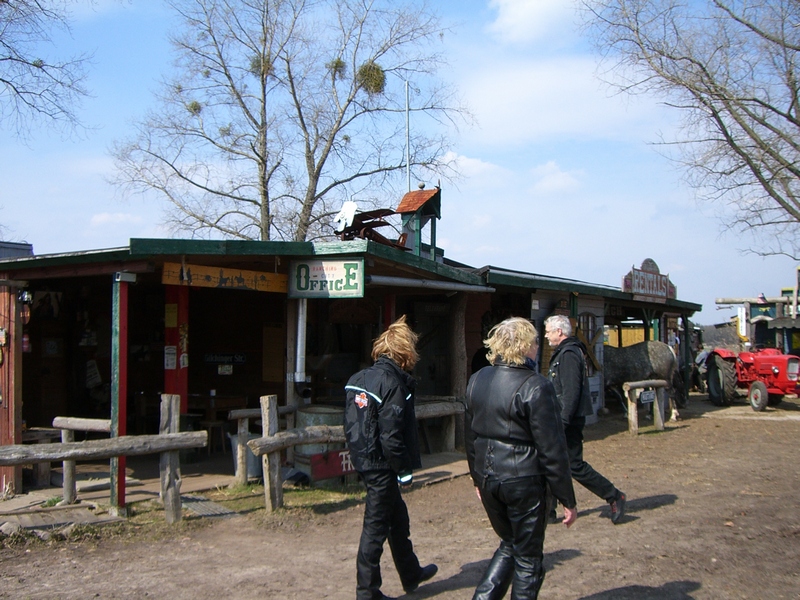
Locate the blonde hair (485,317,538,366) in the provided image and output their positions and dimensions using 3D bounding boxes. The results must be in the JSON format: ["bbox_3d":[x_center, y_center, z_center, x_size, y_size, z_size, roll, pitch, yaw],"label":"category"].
[{"bbox_3d":[0.578,0.215,4.550,0.250,0.260,0.240,-1,-3,30],"label":"blonde hair"}]

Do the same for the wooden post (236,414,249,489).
[{"bbox_3d":[-1.677,1.613,9.350,0.110,0.760,0.110,0,-2,0],"label":"wooden post"}]

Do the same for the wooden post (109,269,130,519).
[{"bbox_3d":[-2.505,0.838,7.870,0.100,2.150,0.100,-2,-3,33],"label":"wooden post"}]

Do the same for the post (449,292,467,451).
[{"bbox_3d":[0.766,0.953,11.700,0.210,2.120,0.210,-1,-3,32],"label":"post"}]

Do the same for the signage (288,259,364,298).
[{"bbox_3d":[-0.745,-0.215,8.900,0.910,0.400,0.050,-1,-3,29],"label":"signage"}]

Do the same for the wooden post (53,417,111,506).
[{"bbox_3d":[-2.954,1.498,8.170,0.700,0.800,0.140,-1,-3,27],"label":"wooden post"}]

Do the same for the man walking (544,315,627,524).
[{"bbox_3d":[1.565,1.014,7.450,0.680,1.760,0.520,0,-2,-5],"label":"man walking"}]

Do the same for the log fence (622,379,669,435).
[{"bbox_3d":[4.053,1.758,14.500,1.300,0.850,0.170,2,-3,-44],"label":"log fence"}]

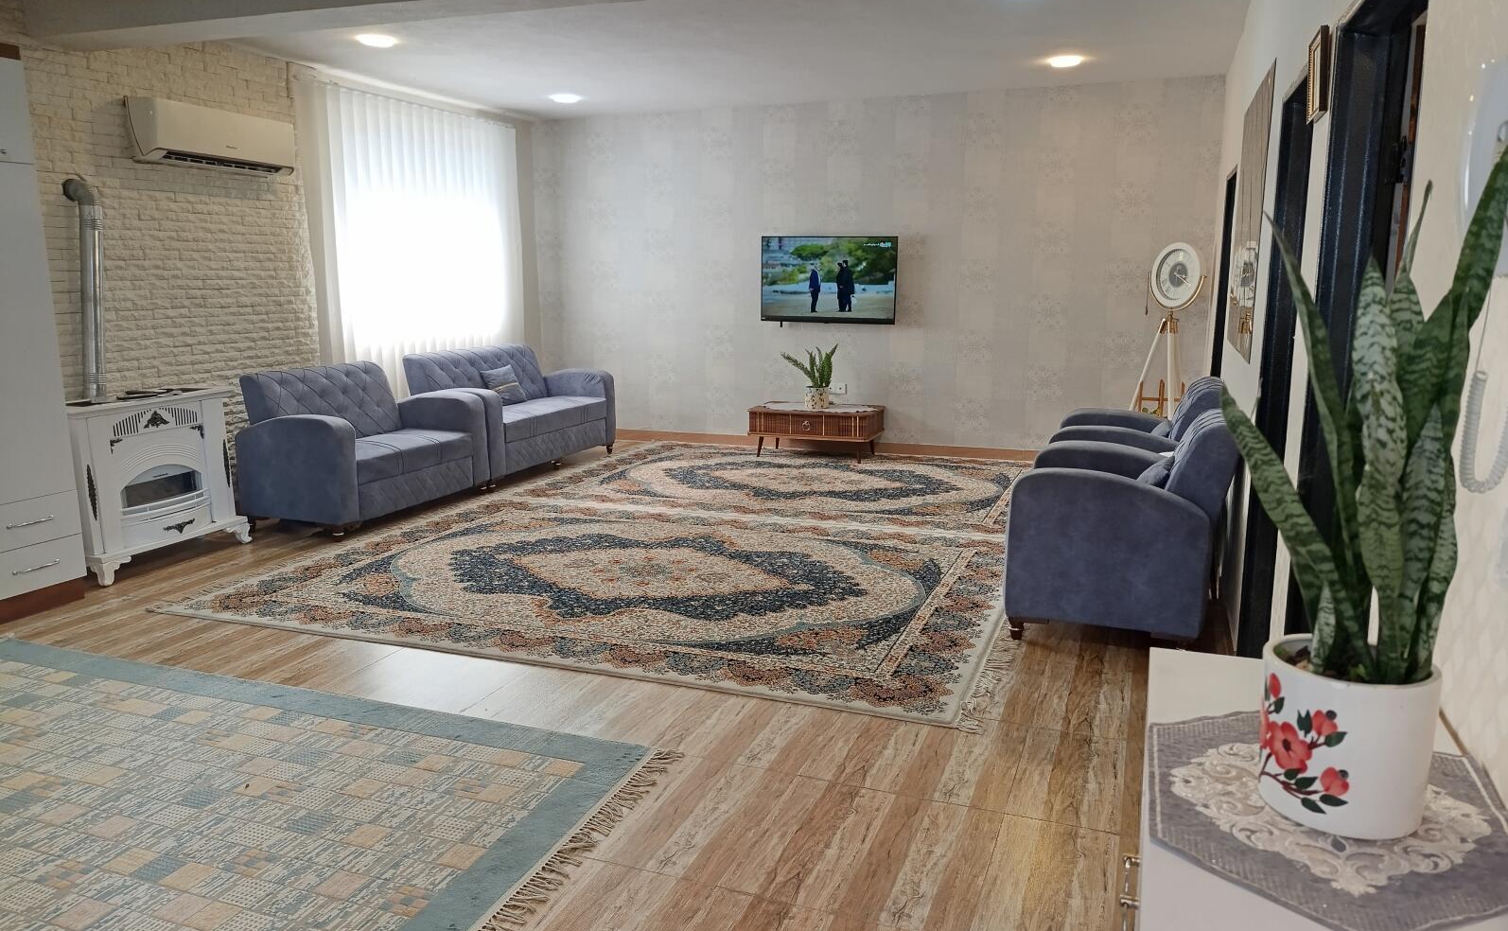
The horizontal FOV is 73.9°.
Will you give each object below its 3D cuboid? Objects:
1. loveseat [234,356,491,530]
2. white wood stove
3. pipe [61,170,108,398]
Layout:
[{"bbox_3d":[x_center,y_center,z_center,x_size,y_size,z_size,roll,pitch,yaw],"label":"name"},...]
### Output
[{"bbox_3d":[-2.501,-0.154,6.533,0.860,0.938,1.489,4,11,21],"label":"loveseat"},{"bbox_3d":[-3.178,0.072,5.232,0.394,0.861,0.895,4,11,21],"label":"white wood stove"},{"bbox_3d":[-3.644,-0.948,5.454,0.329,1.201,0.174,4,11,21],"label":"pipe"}]

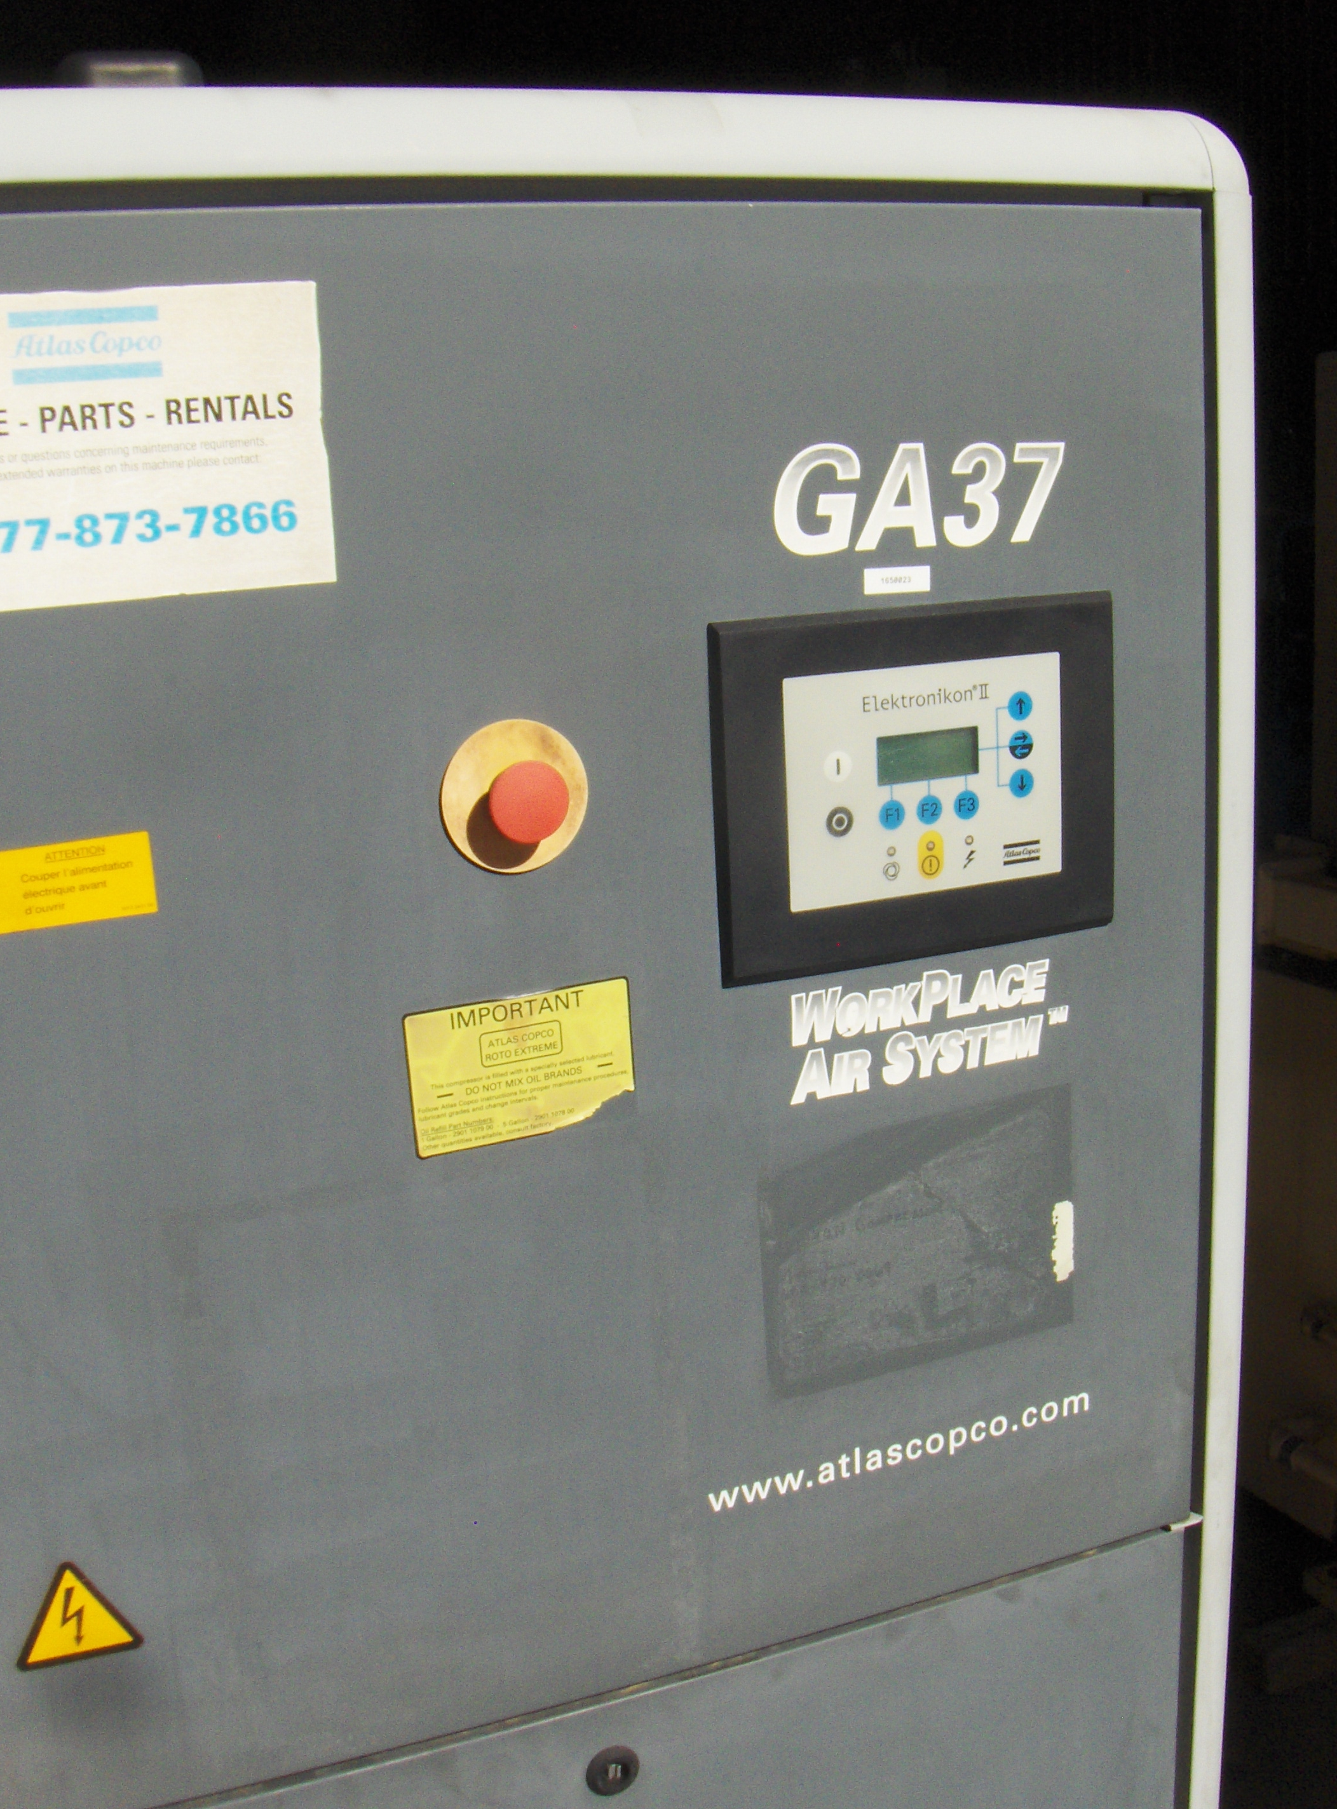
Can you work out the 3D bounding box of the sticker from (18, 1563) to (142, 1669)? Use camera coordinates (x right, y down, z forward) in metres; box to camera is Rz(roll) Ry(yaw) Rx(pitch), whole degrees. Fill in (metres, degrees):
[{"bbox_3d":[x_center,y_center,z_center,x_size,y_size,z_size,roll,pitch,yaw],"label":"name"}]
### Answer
[{"bbox_3d":[-0.291,0.346,1.055,0.062,0.054,0.002,-8,14,-21],"label":"sticker"}]

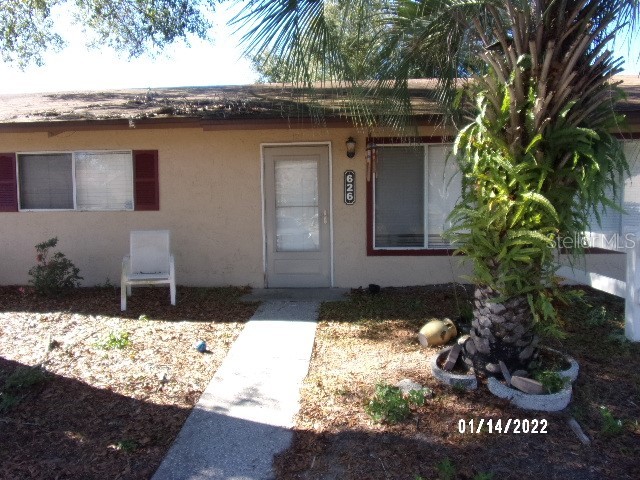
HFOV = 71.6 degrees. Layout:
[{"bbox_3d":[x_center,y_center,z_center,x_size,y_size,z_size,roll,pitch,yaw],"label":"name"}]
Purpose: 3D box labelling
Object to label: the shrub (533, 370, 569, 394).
[{"bbox_3d":[2.052,1.277,3.950,0.290,0.220,0.270,-1,4,3],"label":"shrub"}]

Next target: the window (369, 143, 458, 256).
[{"bbox_3d":[1.464,-0.620,6.402,1.458,1.566,0.100,-1,4,3],"label":"window"}]

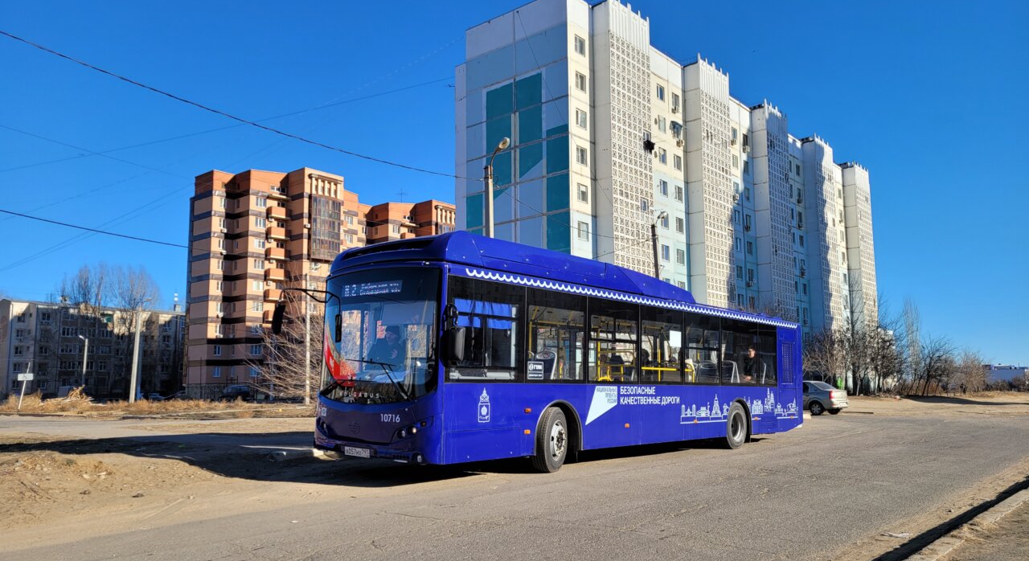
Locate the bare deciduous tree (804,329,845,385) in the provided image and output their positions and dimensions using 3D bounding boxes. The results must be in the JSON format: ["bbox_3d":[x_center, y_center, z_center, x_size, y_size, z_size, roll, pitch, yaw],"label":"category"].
[{"bbox_3d":[29.178,7.873,73.472,3.949,6.481,3.949,0,-8,0],"label":"bare deciduous tree"}]

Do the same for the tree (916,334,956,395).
[{"bbox_3d":[41.992,8.475,77.452,4.045,6.201,3.845,0,-8,0],"label":"tree"}]

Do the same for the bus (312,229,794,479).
[{"bbox_3d":[1.898,1.609,14.748,2.500,3.330,12.090,-8,-11,41],"label":"bus"}]

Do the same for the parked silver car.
[{"bbox_3d":[12.913,5.317,35.214,1.740,1.530,4.250,6,-10,-36],"label":"parked silver car"}]

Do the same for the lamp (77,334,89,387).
[{"bbox_3d":[-45.778,9.222,82.510,1.200,7.003,0.300,4,-10,-30],"label":"lamp"}]

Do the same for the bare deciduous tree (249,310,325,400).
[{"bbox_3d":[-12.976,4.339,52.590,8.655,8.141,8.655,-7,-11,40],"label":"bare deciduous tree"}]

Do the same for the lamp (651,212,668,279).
[{"bbox_3d":[6.247,1.349,33.144,0.950,8.913,0.350,-7,-11,41],"label":"lamp"}]

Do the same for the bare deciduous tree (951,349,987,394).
[{"bbox_3d":[47.043,9.504,80.355,3.828,4.848,3.828,0,-8,0],"label":"bare deciduous tree"}]

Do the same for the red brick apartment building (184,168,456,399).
[{"bbox_3d":[-24.907,2.661,125.369,17.000,32.317,52.000,-7,-11,40],"label":"red brick apartment building"}]

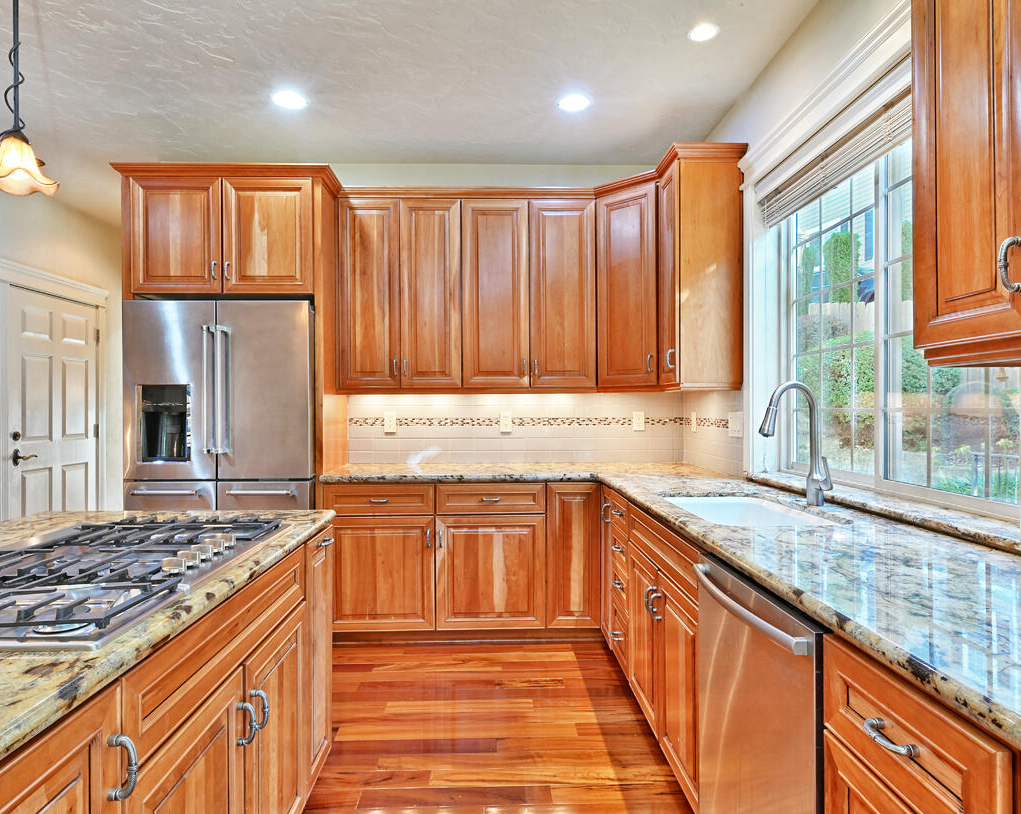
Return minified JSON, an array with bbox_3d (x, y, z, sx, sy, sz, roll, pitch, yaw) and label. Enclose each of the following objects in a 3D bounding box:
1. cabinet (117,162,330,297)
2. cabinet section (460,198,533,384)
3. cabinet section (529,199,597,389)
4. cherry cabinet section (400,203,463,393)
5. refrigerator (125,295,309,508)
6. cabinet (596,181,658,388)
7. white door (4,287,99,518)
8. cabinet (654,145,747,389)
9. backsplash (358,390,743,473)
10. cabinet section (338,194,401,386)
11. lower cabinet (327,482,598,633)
[{"bbox_3d":[-1.497,-0.895,3.601,1.080,0.660,0.670,0,0,-2],"label":"cabinet"},{"bbox_3d":[-0.088,-0.637,3.785,0.382,1.054,0.330,0,0,-2],"label":"cabinet section"},{"bbox_3d":[0.292,-0.638,3.797,0.377,1.054,0.330,0,0,-2],"label":"cabinet section"},{"bbox_3d":[-0.450,-0.635,3.773,0.343,1.054,0.330,0,0,-2],"label":"cherry cabinet section"},{"bbox_3d":[-1.459,0.373,3.510,0.900,1.790,0.790,0,0,-2],"label":"refrigerator"},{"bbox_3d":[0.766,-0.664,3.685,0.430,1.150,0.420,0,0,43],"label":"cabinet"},{"bbox_3d":[-3.153,0.256,4.468,0.045,2.038,0.910,0,0,-2],"label":"white door"},{"bbox_3d":[0.932,-0.645,3.217,0.360,1.110,0.390,0,0,-2],"label":"cabinet"},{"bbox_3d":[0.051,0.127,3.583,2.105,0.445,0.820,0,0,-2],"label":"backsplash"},{"bbox_3d":[-0.793,-0.634,3.762,0.344,1.054,0.330,0,0,-2],"label":"cabinet section"},{"bbox_3d":[-0.256,0.785,3.645,1.440,0.790,0.615,0,0,-2],"label":"lower cabinet"}]

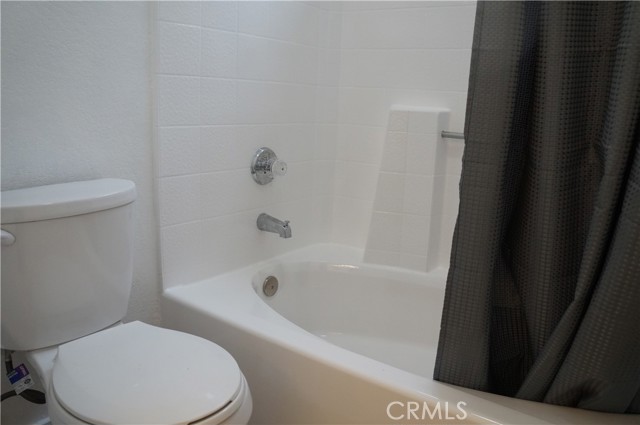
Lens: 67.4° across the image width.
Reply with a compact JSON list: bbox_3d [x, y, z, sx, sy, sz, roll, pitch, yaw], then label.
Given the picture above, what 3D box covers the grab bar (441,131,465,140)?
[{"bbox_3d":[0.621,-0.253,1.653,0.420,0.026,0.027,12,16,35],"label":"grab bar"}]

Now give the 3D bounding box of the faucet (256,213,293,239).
[{"bbox_3d":[-0.162,0.054,1.810,0.145,0.075,0.064,12,16,35],"label":"faucet"}]

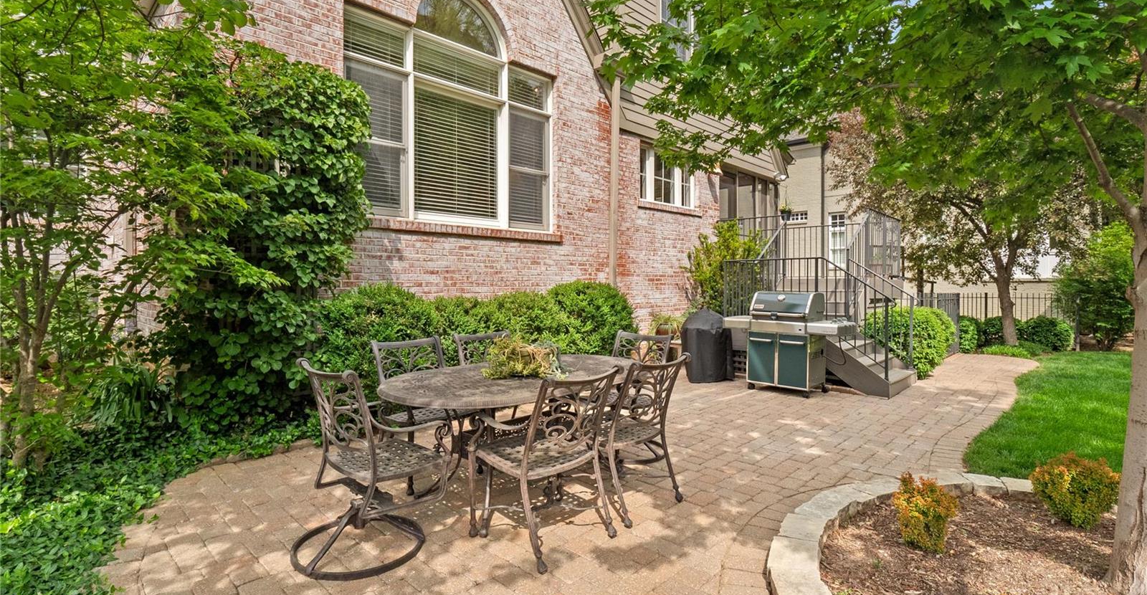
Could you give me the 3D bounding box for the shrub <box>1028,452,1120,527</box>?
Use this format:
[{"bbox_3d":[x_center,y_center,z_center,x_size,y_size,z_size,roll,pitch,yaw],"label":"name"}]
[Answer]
[{"bbox_3d":[2.923,1.122,2.968,0.420,0.409,0.420,1,1,45],"label":"shrub"}]

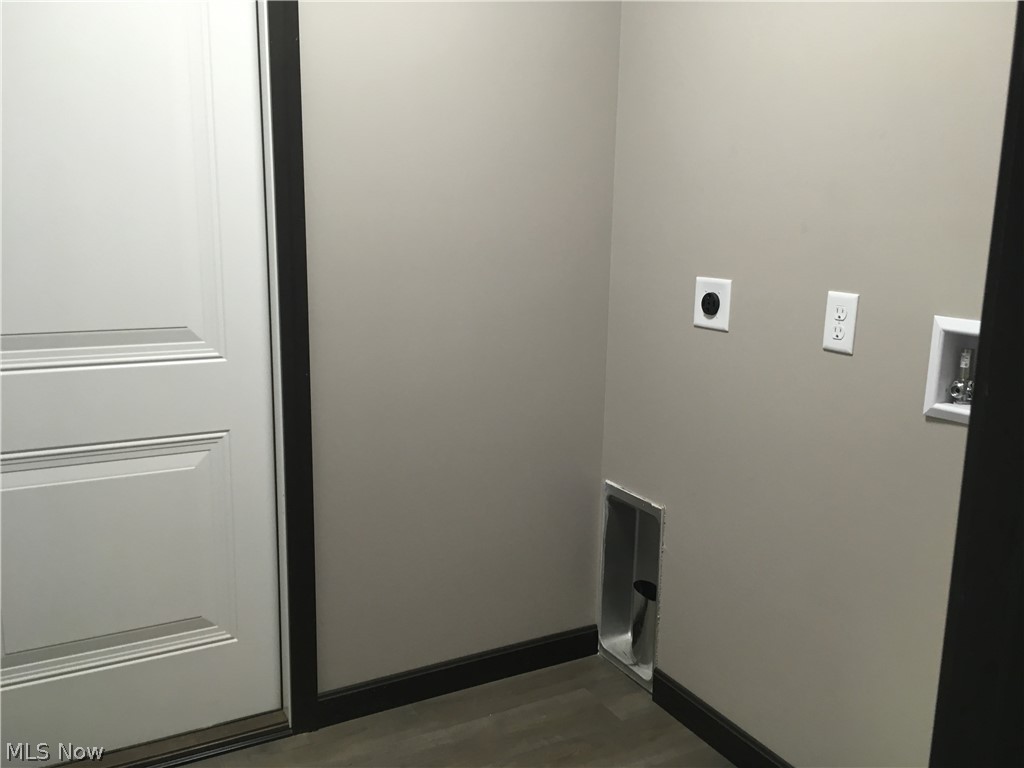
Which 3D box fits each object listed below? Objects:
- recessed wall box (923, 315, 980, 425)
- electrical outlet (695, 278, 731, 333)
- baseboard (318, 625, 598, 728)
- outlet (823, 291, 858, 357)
[{"bbox_3d":[0.798,-0.017,1.397,0.085,0.171,0.215,-5,12,-28],"label":"recessed wall box"},{"bbox_3d":[0.451,-0.179,1.935,0.010,0.114,0.116,-5,12,-28],"label":"electrical outlet"},{"bbox_3d":[-0.113,0.762,2.270,0.814,0.090,0.014,-5,12,-28],"label":"baseboard"},{"bbox_3d":[0.624,-0.115,1.629,0.008,0.115,0.070,-5,12,-28],"label":"outlet"}]

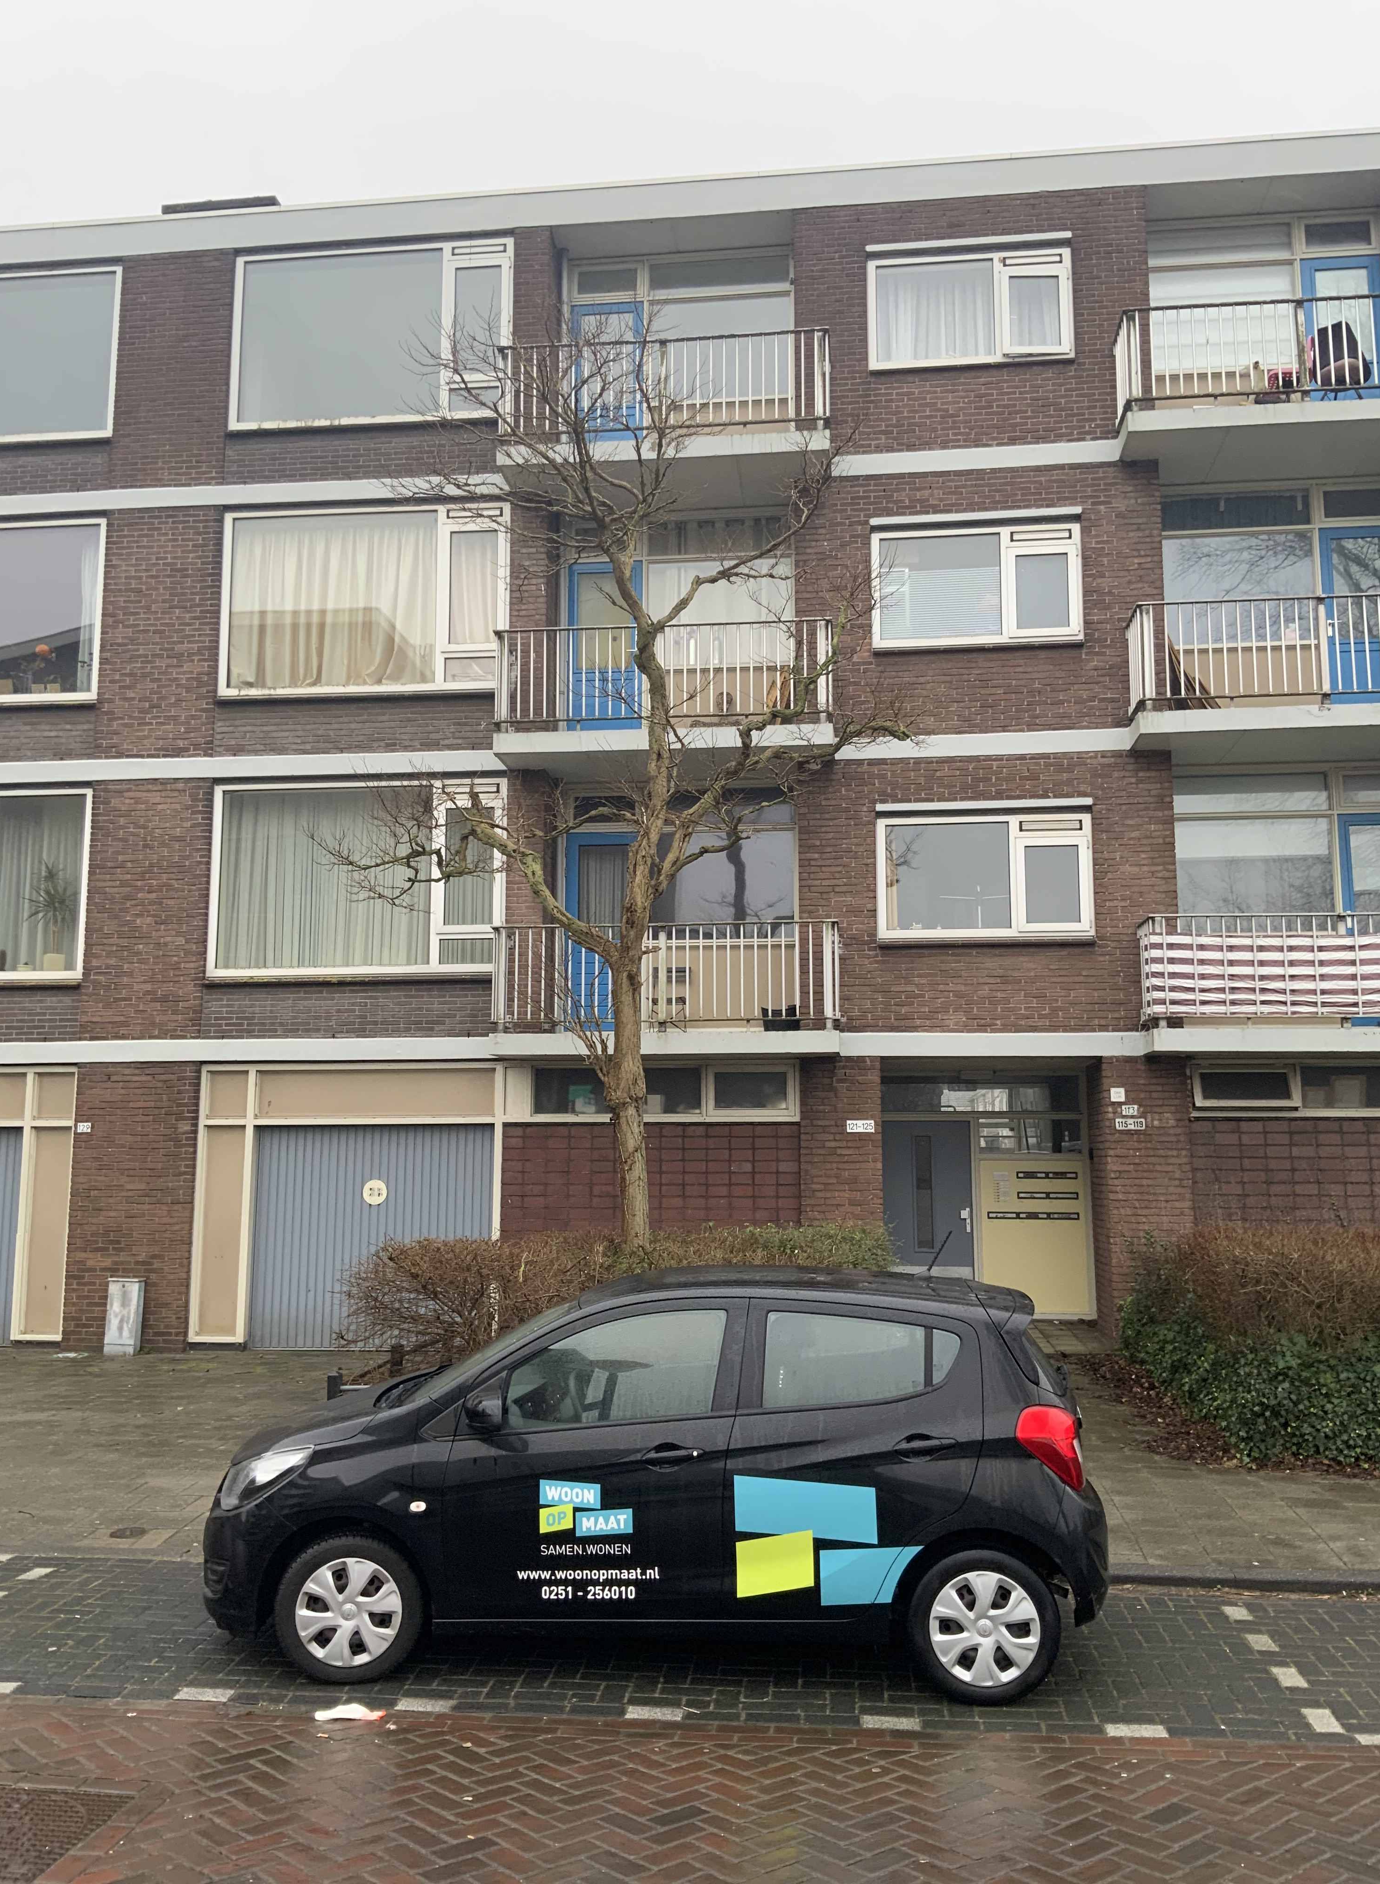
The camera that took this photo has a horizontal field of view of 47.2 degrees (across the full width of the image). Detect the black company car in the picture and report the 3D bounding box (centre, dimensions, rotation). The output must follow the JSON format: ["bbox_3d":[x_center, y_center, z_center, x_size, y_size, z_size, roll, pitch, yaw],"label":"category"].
[{"bbox_3d":[-0.116,2.183,6.746,3.675,1.490,1.660,-1,-8,5],"label":"black company car"}]

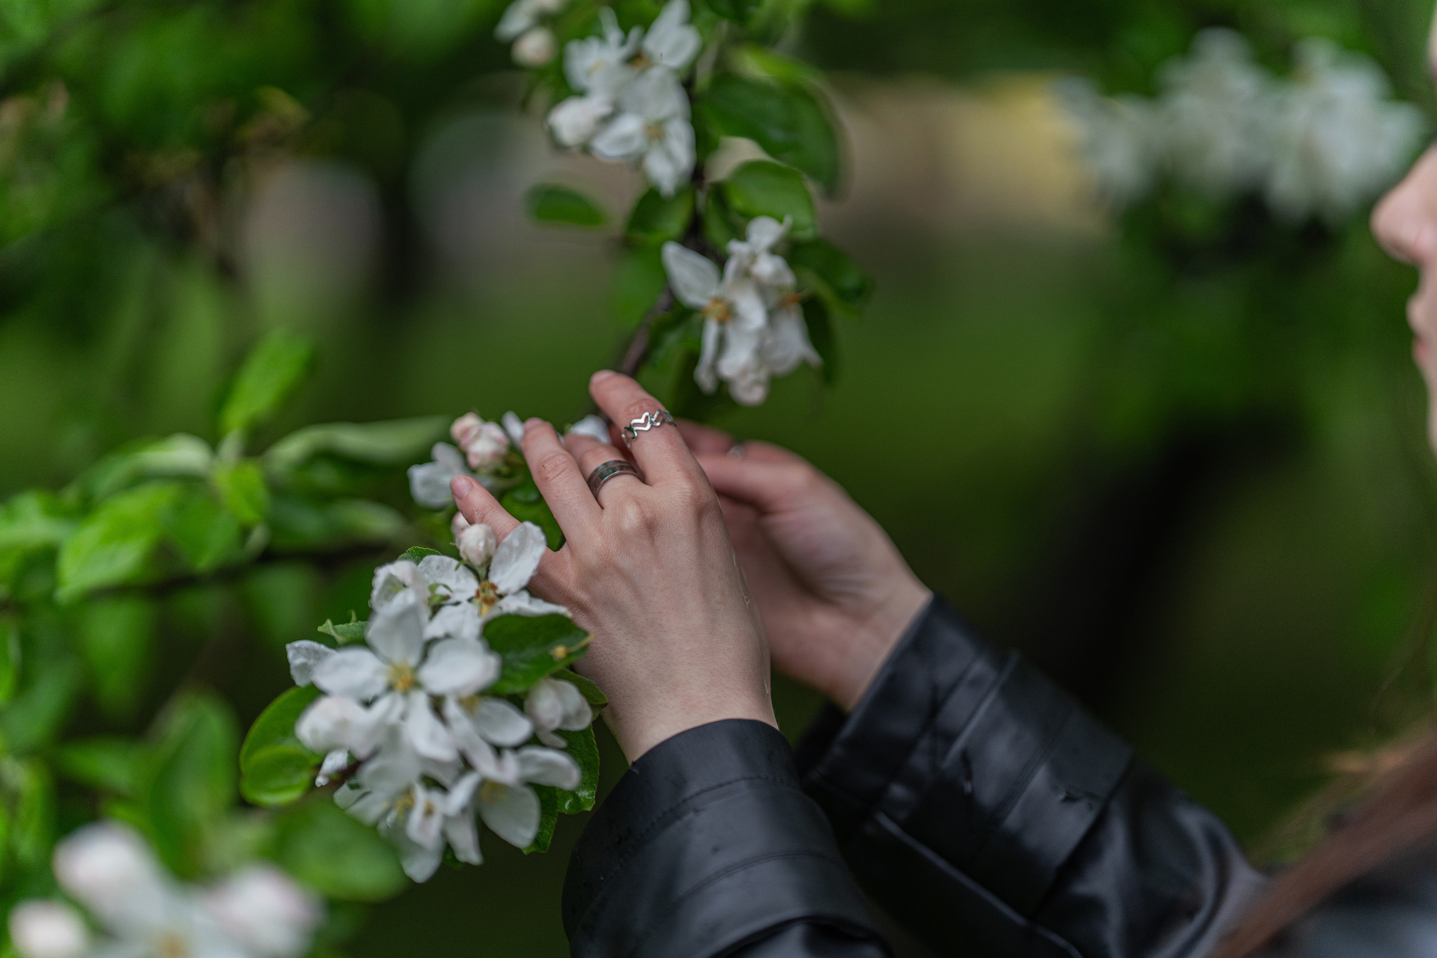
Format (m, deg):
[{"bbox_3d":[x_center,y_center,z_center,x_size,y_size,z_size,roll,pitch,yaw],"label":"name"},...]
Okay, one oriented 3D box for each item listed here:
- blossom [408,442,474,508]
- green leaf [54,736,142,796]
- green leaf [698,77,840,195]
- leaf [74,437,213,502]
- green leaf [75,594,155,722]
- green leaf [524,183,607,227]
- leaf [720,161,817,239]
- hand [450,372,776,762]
[{"bbox_3d":[-0.093,-0.001,1.150,0.025,0.023,0.022,3,6,35],"label":"blossom"},{"bbox_3d":[-0.213,0.099,1.170,0.032,0.021,0.018,0,5,0],"label":"green leaf"},{"bbox_3d":[0.019,-0.128,1.260,0.034,0.058,0.018,-49,-6,-36],"label":"green leaf"},{"bbox_3d":[-0.218,-0.004,1.290,0.052,0.026,0.025,0,6,0],"label":"leaf"},{"bbox_3d":[-0.252,0.075,1.420,0.032,0.056,0.012,-1,-20,-6],"label":"green leaf"},{"bbox_3d":[-0.059,-0.106,1.320,0.033,0.010,0.022,12,41,5],"label":"green leaf"},{"bbox_3d":[0.019,-0.105,1.280,0.037,0.030,0.016,0,6,0],"label":"leaf"},{"bbox_3d":[-0.038,0.032,1.200,0.085,0.138,0.075,-20,-5,12],"label":"hand"}]

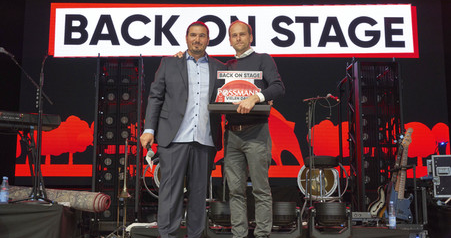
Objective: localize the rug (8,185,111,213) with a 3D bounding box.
[{"bbox_3d":[-1.946,0.843,5.900,1.550,0.210,0.210,1,-8,24],"label":"rug"}]

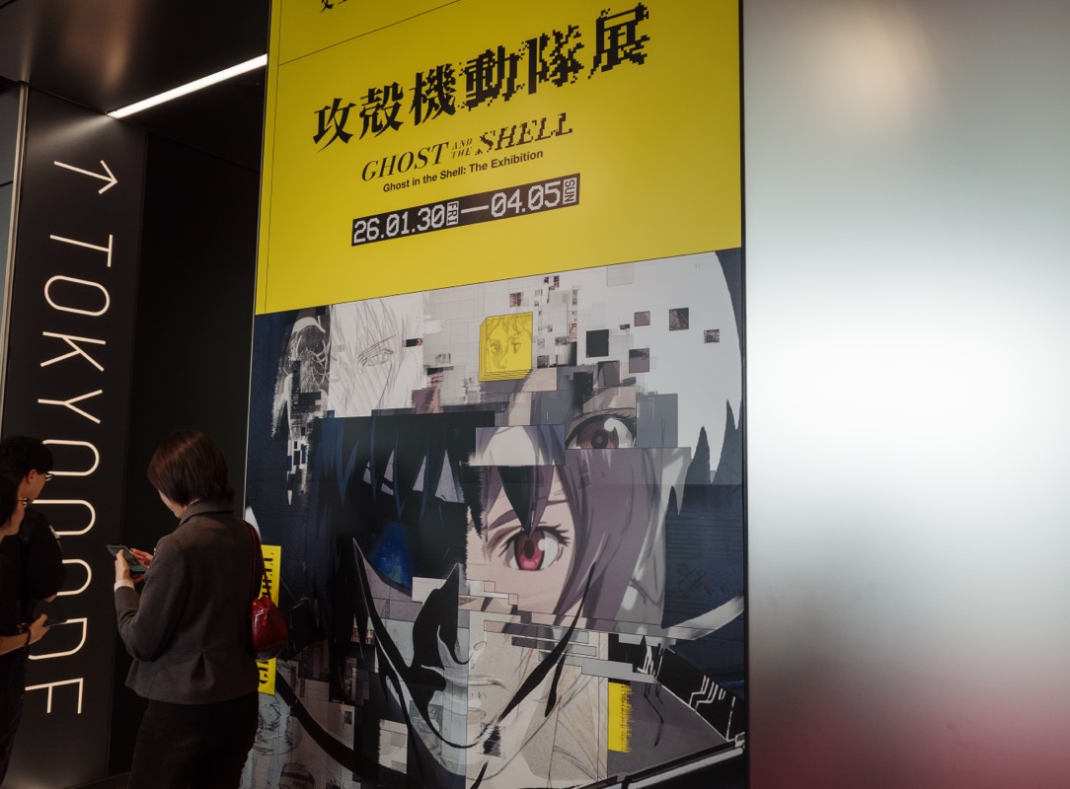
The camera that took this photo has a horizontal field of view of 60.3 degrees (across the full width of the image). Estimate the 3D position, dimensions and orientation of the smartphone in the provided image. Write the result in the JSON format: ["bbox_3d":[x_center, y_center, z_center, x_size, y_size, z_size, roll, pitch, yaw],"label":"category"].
[{"bbox_3d":[-1.194,0.482,2.700,0.150,0.010,0.074,32,5,31],"label":"smartphone"}]

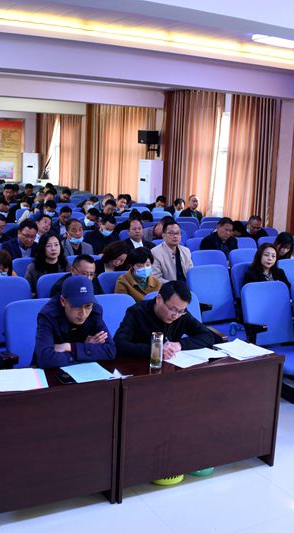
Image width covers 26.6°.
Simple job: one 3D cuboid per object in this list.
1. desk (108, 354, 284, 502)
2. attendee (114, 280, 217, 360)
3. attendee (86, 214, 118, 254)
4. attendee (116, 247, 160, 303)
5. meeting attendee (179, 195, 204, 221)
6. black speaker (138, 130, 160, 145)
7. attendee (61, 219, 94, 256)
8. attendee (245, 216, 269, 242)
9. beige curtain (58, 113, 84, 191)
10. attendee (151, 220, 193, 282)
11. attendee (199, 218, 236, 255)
[{"bbox_3d":[0.264,0.954,3.995,1.170,0.775,0.402,-3,11,-27],"label":"desk"},{"bbox_3d":[0.101,0.663,4.423,0.680,1.190,0.820,-3,11,-27],"label":"attendee"},{"bbox_3d":[-0.514,0.109,7.560,0.550,1.380,0.770,-2,9,-29],"label":"attendee"},{"bbox_3d":[-0.029,0.472,5.318,0.520,1.230,0.800,-3,11,-28],"label":"attendee"},{"bbox_3d":[0.937,-0.661,11.843,0.540,1.373,0.750,-3,11,-28],"label":"meeting attendee"},{"bbox_3d":[0.034,-2.925,14.108,0.300,0.290,0.420,-1,10,-20],"label":"black speaker"},{"bbox_3d":[-0.700,0.151,6.994,0.520,1.300,0.780,-3,11,-27],"label":"attendee"},{"bbox_3d":[1.577,-0.140,9.416,0.520,1.220,0.780,-3,11,-27],"label":"attendee"},{"bbox_3d":[-2.654,-3.401,21.090,0.200,3.250,2.100,-3,11,-28],"label":"beige curtain"},{"bbox_3d":[0.377,0.239,6.504,0.520,1.360,0.780,-3,11,-27],"label":"attendee"},{"bbox_3d":[0.991,0.062,7.798,0.540,1.322,0.750,-3,11,-28],"label":"attendee"}]

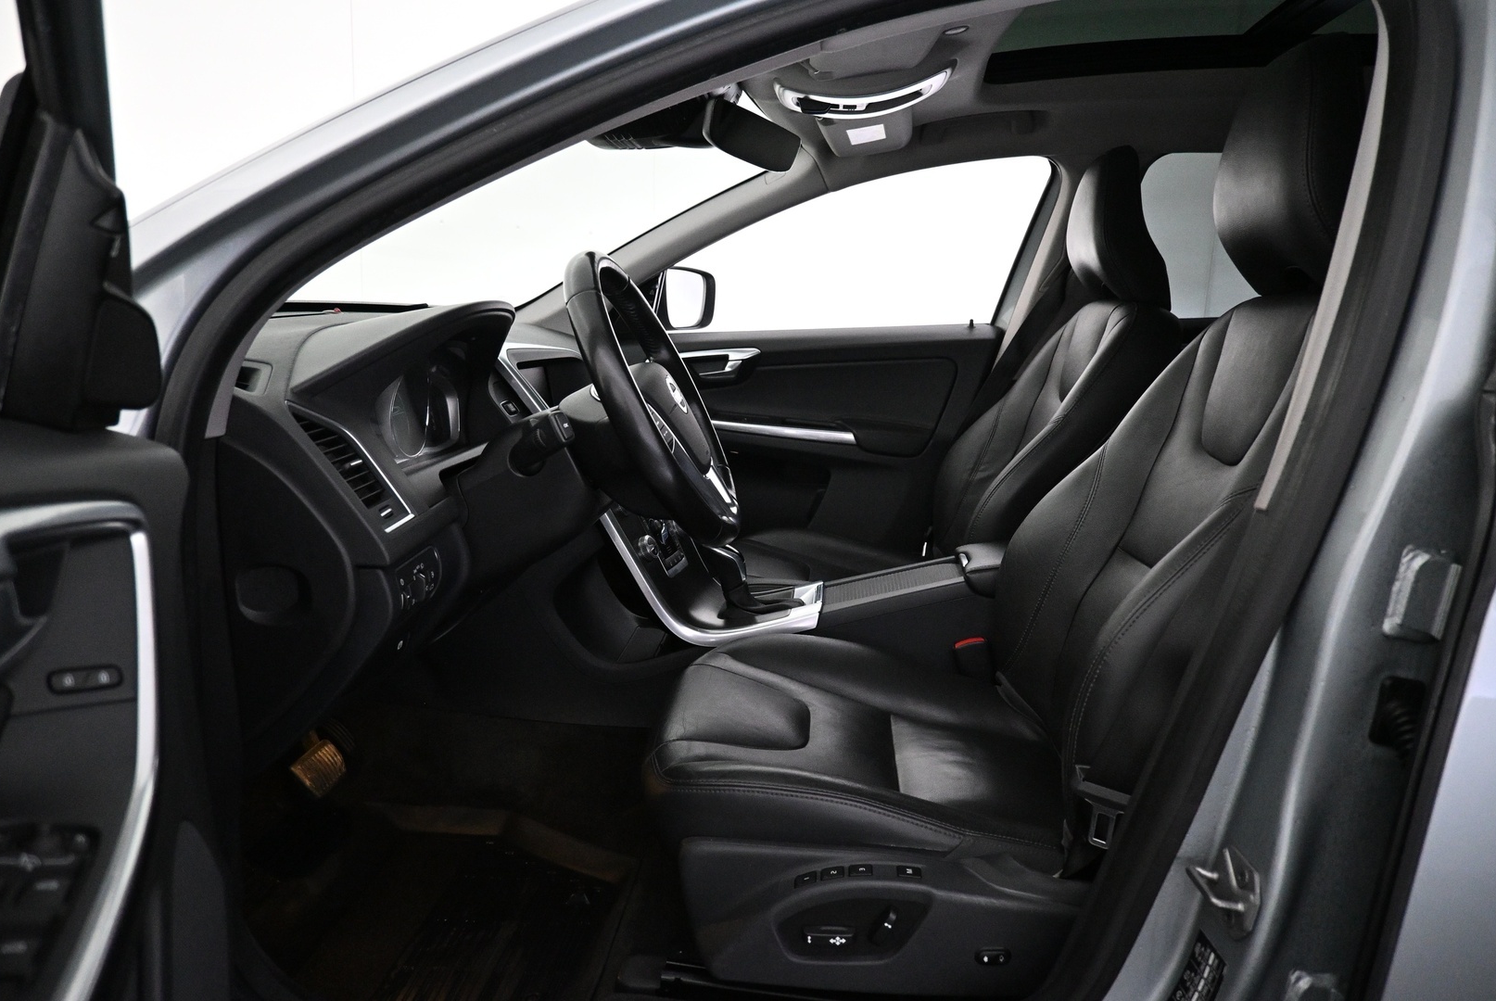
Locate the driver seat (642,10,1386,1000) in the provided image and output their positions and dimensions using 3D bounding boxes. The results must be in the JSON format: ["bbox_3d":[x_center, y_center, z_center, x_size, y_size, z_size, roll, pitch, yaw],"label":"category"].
[{"bbox_3d":[0.294,-0.003,1.154,0.785,1.010,0.540,3,11,5],"label":"driver seat"}]

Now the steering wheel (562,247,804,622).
[{"bbox_3d":[-0.124,-0.110,1.186,0.110,0.378,0.378,-25,7,10],"label":"steering wheel"}]

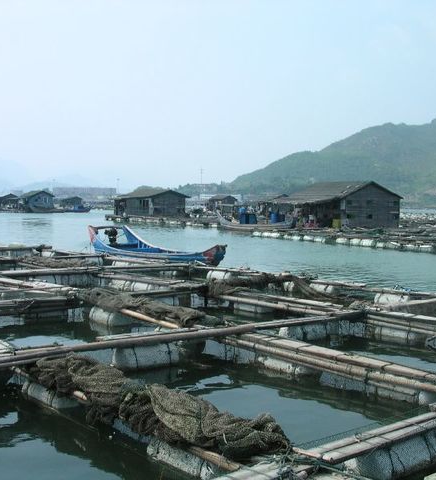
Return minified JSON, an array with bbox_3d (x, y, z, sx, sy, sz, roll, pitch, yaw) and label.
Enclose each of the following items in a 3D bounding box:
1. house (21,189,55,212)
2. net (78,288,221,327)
[{"bbox_3d":[-37.473,-8.072,143.608,5.500,3.900,6.000,-1,3,-22],"label":"house"},{"bbox_3d":[-1.211,1.010,11.367,0.600,0.300,3.500,-2,4,-44],"label":"net"}]

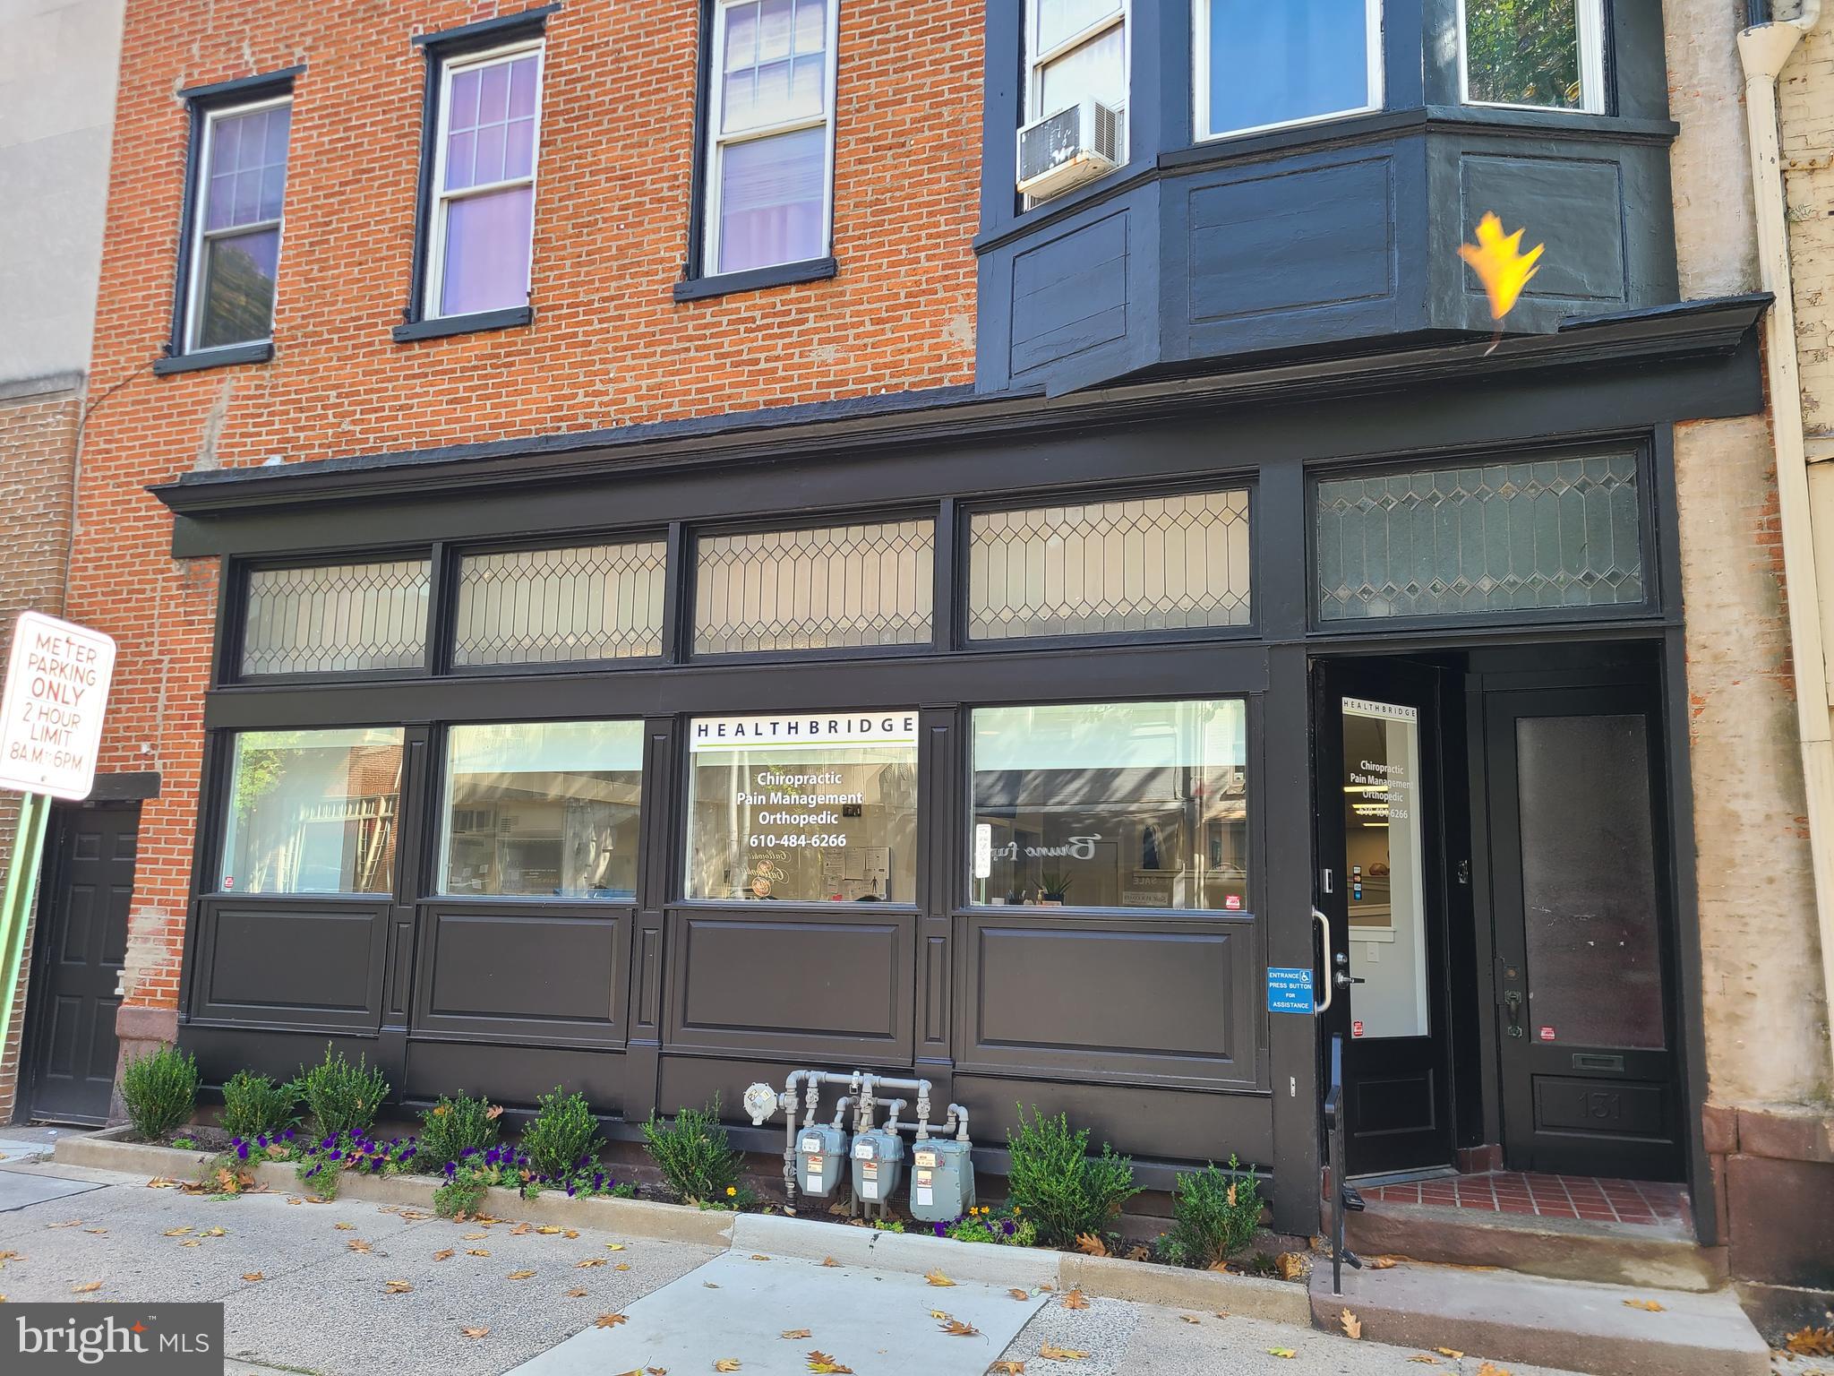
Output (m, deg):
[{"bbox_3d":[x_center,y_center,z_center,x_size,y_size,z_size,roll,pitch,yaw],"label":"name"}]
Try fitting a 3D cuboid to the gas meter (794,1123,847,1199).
[{"bbox_3d":[-0.470,2.313,6.761,0.196,0.319,0.180,-2,-8,20],"label":"gas meter"}]

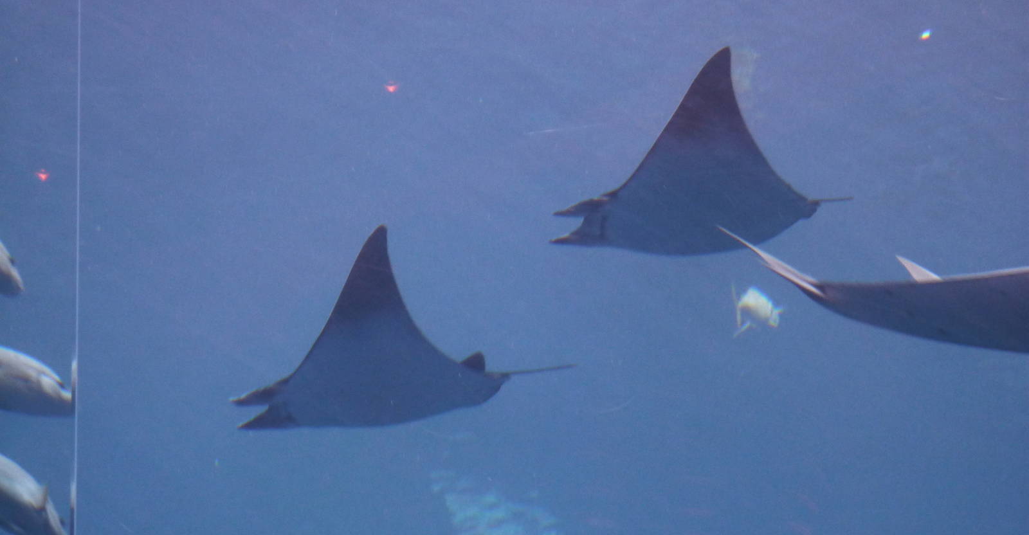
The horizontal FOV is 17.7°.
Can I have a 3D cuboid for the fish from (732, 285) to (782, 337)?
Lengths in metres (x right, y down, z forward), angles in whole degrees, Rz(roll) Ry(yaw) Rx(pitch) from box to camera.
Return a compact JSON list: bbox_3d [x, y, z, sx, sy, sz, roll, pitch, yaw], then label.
[{"bbox_3d":[0.661,0.117,9.000,0.170,0.120,0.070,17,1,43],"label":"fish"}]

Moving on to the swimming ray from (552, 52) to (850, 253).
[{"bbox_3d":[0.562,-0.296,10.000,0.900,0.470,0.920,-6,-31,-2],"label":"swimming ray"}]

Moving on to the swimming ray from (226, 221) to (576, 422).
[{"bbox_3d":[-0.340,0.225,10.000,1.000,0.450,0.920,-7,-29,2],"label":"swimming ray"}]

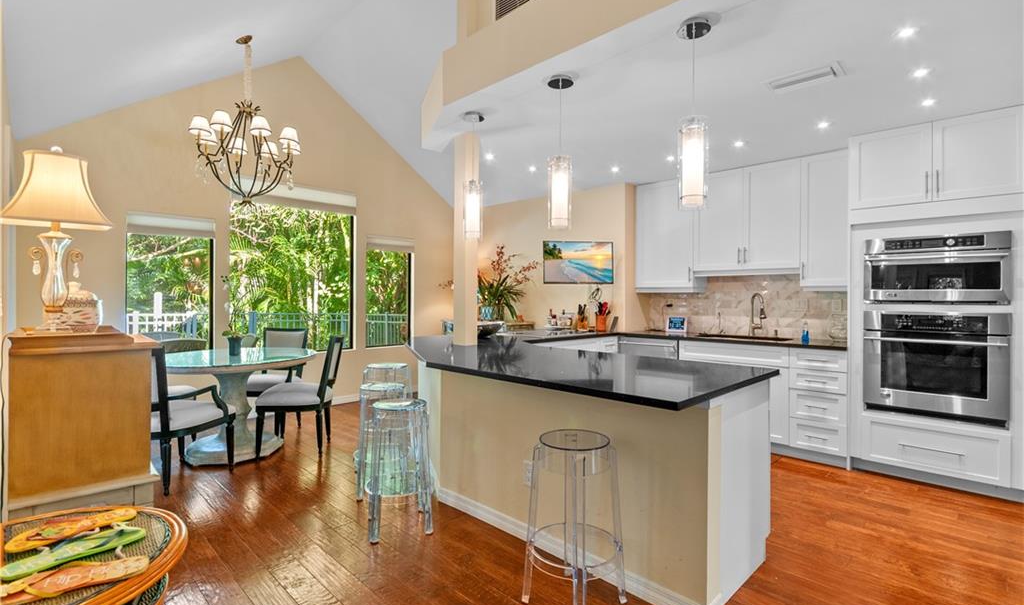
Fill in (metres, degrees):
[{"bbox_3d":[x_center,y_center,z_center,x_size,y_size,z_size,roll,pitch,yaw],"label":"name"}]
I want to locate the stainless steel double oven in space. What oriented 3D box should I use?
[{"bbox_3d":[3.013,0.170,3.436,0.741,1.233,0.580,1,0,45],"label":"stainless steel double oven"}]

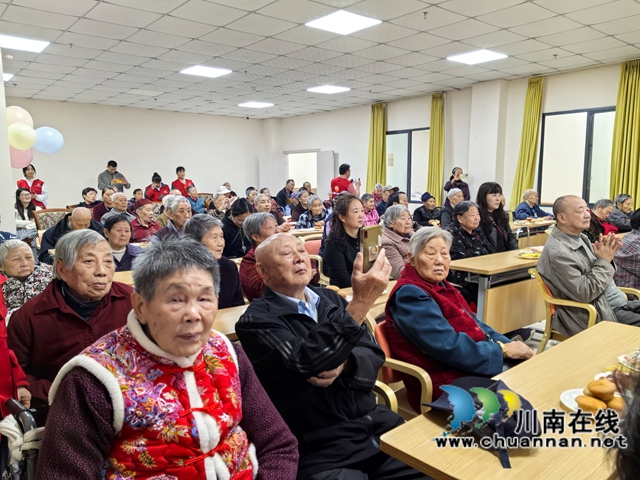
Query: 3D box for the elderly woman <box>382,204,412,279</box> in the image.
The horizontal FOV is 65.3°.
[{"bbox_3d":[0.650,0.346,3.767,0.490,1.200,0.660,-6,9,-40],"label":"elderly woman"}]

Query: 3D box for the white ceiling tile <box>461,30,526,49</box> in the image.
[{"bbox_3d":[2.006,-2.314,5.749,0.600,0.020,0.600,-6,9,-39],"label":"white ceiling tile"}]

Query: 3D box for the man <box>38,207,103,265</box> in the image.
[{"bbox_3d":[-2.227,0.248,4.561,0.600,1.100,0.750,-6,9,-39],"label":"man"}]

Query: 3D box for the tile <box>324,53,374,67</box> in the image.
[{"bbox_3d":[0.392,-2.427,6.739,0.600,0.020,0.600,-6,9,-39],"label":"tile"}]

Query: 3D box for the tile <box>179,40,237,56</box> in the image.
[{"bbox_3d":[-1.370,-2.324,6.053,0.600,0.020,0.600,-6,9,-39],"label":"tile"}]

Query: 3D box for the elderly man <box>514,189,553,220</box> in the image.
[{"bbox_3d":[3.050,-0.127,7.100,0.500,1.200,0.750,-6,9,-39],"label":"elderly man"}]

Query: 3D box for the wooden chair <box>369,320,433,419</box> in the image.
[{"bbox_3d":[0.475,0.697,2.090,0.560,0.820,0.550,-6,9,-39],"label":"wooden chair"}]

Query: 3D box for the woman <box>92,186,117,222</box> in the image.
[{"bbox_3d":[-2.600,-0.003,6.350,0.500,1.220,0.720,-6,9,-39],"label":"woman"}]

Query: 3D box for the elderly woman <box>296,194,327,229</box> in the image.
[{"bbox_3d":[-0.104,0.034,6.456,0.500,1.180,0.660,-5,8,-31],"label":"elderly woman"}]

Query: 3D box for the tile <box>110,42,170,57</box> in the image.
[{"bbox_3d":[-2.211,-2.334,6.131,0.600,0.020,0.600,-6,9,-40],"label":"tile"}]

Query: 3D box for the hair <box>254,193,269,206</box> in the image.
[{"bbox_3d":[-0.711,-0.491,6.100,0.160,0.160,0.190,-6,9,-39],"label":"hair"}]

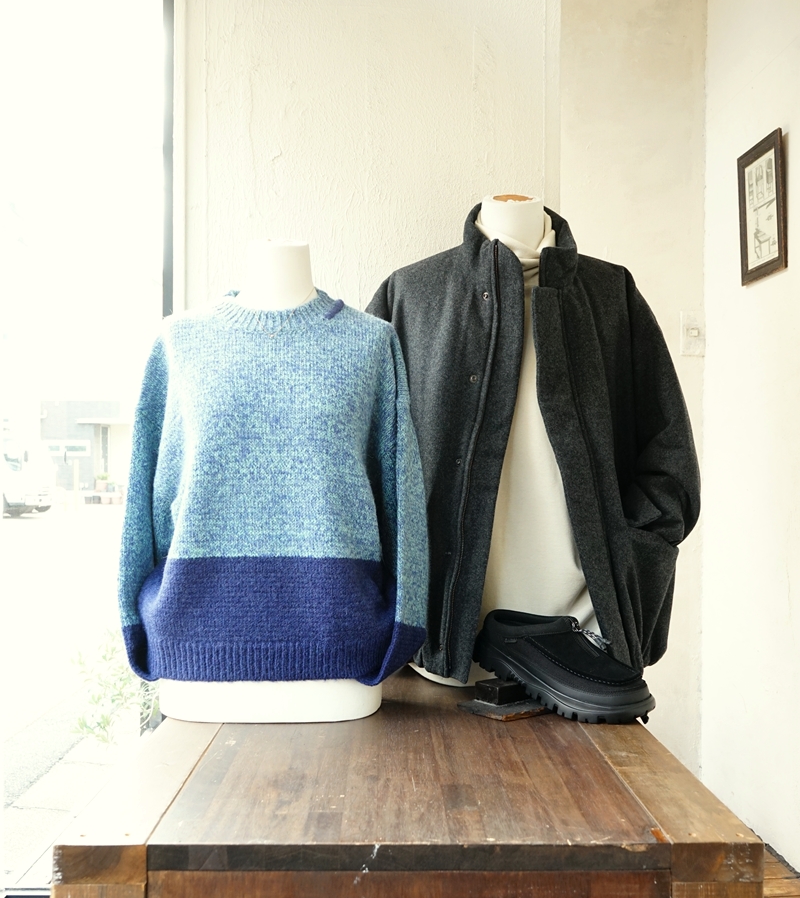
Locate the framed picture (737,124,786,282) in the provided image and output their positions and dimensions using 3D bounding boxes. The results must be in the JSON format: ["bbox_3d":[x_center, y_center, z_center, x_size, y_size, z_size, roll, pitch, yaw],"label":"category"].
[{"bbox_3d":[0.810,-0.530,2.090,0.016,0.300,0.222,-2,-1,-3],"label":"framed picture"}]

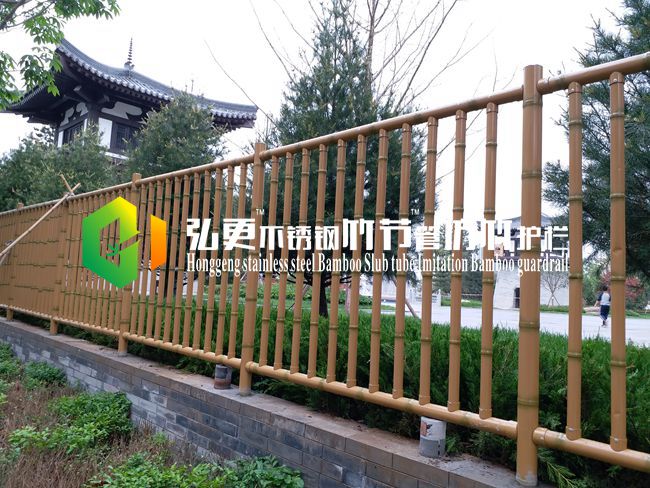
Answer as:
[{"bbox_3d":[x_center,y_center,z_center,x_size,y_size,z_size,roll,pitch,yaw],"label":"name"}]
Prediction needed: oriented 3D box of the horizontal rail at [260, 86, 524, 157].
[{"bbox_3d":[0.220,-0.645,2.891,0.060,0.060,1.860,7,-6,-44],"label":"horizontal rail"}]

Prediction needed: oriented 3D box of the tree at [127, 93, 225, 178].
[{"bbox_3d":[-3.017,-0.677,9.824,2.200,4.600,2.200,3,-4,0],"label":"tree"}]

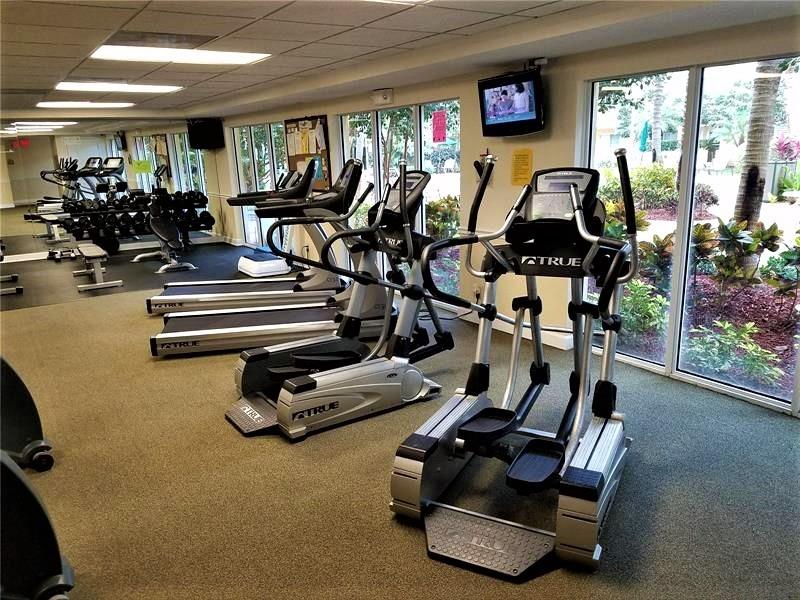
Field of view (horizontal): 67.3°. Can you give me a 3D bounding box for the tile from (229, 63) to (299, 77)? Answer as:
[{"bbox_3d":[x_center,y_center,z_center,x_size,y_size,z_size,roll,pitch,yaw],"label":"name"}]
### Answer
[{"bbox_3d":[-1.203,-2.087,5.457,0.610,0.020,0.610,-12,17,-33],"label":"tile"}]

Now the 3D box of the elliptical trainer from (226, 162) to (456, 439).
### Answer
[{"bbox_3d":[-0.361,-0.133,4.053,1.754,1.581,0.898,-13,18,-36],"label":"elliptical trainer"}]

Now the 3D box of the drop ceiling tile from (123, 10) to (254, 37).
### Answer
[{"bbox_3d":[-1.175,-1.535,3.326,0.600,0.020,0.600,-12,17,-33],"label":"drop ceiling tile"}]

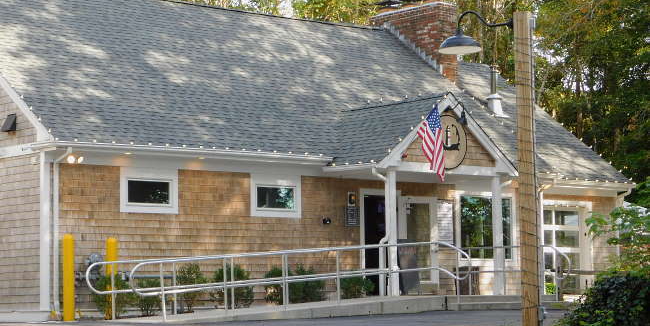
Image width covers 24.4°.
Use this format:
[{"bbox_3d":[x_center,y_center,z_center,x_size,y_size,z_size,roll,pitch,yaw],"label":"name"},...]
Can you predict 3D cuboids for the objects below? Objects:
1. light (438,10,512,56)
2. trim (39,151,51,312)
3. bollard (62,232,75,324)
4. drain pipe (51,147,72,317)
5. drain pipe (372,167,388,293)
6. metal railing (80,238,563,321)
[{"bbox_3d":[1.502,-1.288,14.778,0.761,0.422,0.410,-2,-5,18],"label":"light"},{"bbox_3d":[-4.620,1.142,24.878,0.120,2.630,0.130,4,-7,-41],"label":"trim"},{"bbox_3d":[-4.128,1.855,24.229,0.180,1.400,0.180,-1,-5,0],"label":"bollard"},{"bbox_3d":[-4.299,1.141,24.753,0.100,2.780,0.500,4,-7,-41],"label":"drain pipe"},{"bbox_3d":[1.051,1.258,27.752,0.370,2.390,0.120,4,-7,-41],"label":"drain pipe"},{"bbox_3d":[0.181,2.057,26.611,10.000,1.320,3.250,4,-7,-41],"label":"metal railing"}]

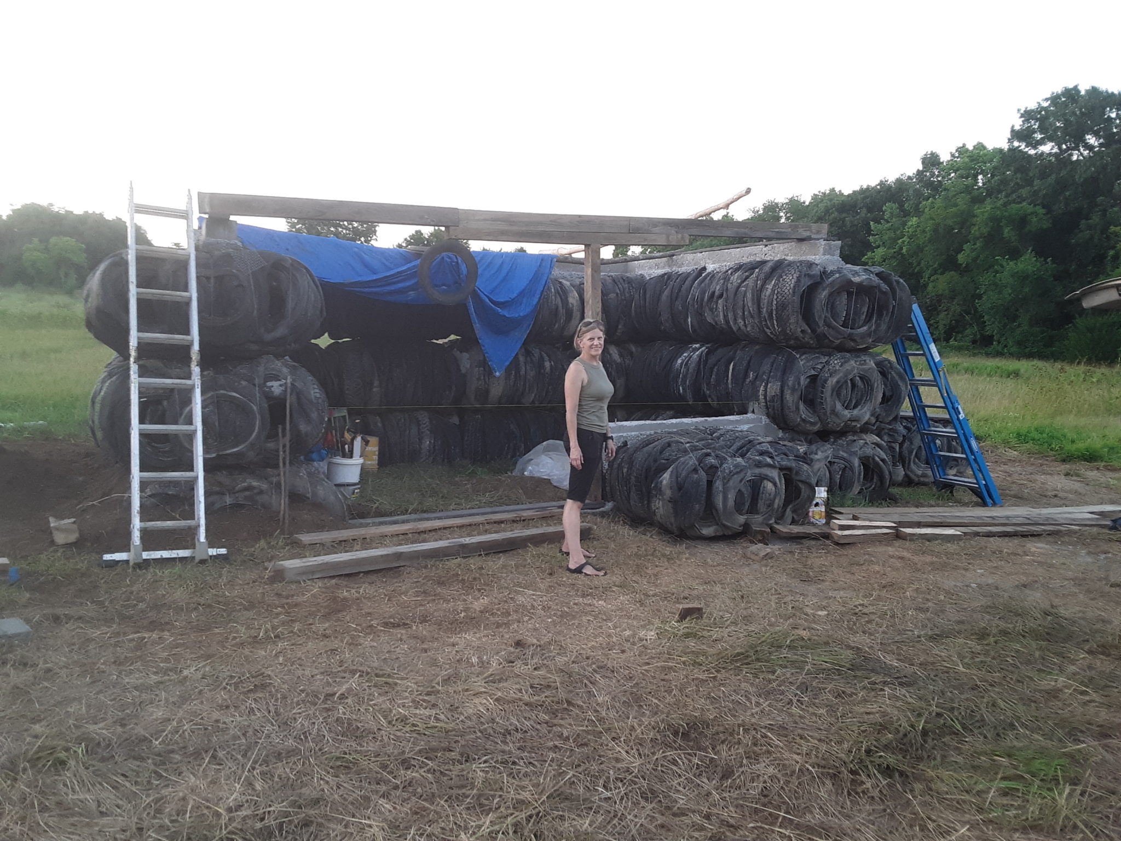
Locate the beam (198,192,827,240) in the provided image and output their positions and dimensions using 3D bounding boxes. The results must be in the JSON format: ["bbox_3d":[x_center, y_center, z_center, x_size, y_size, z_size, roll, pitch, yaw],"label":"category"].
[{"bbox_3d":[0.135,-1.673,7.625,6.045,0.150,0.100,-6,8,-33],"label":"beam"}]

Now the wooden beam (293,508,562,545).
[{"bbox_3d":[-0.870,0.797,6.928,2.394,0.038,0.150,-1,5,-40],"label":"wooden beam"}]

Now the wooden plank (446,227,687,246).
[{"bbox_3d":[0.118,-1.532,7.605,2.394,0.097,0.090,-6,8,-33],"label":"wooden plank"}]

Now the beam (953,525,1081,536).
[{"bbox_3d":[3.877,0.987,8.049,1.593,0.040,0.150,1,5,-21],"label":"beam"}]

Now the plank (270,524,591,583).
[{"bbox_3d":[-0.731,0.872,6.115,2.414,0.090,0.140,-2,5,-41],"label":"plank"}]

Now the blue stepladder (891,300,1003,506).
[{"bbox_3d":[3.922,-0.152,9.431,0.200,2.280,0.550,-31,17,-20],"label":"blue stepladder"}]

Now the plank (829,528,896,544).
[{"bbox_3d":[2.490,0.950,7.506,0.637,0.055,0.140,1,5,-28],"label":"plank"}]

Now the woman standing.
[{"bbox_3d":[0.174,0.171,6.042,0.310,1.680,0.450,3,7,32],"label":"woman standing"}]

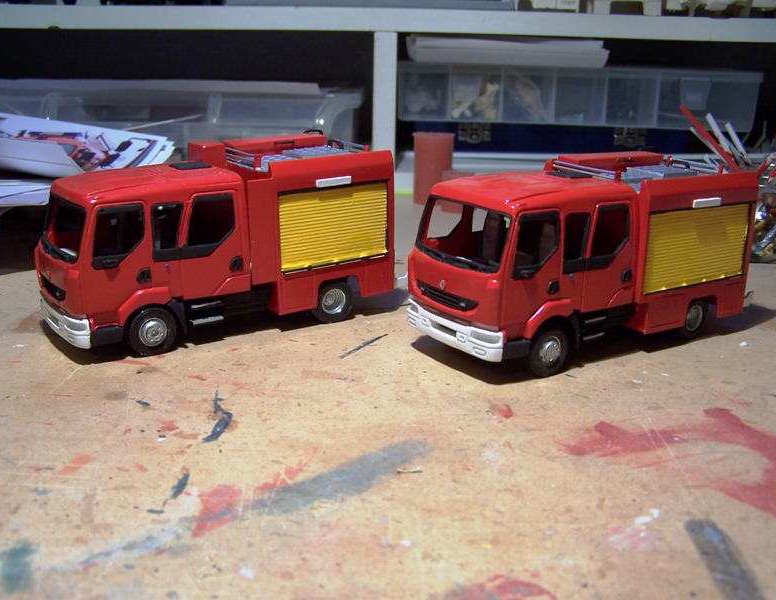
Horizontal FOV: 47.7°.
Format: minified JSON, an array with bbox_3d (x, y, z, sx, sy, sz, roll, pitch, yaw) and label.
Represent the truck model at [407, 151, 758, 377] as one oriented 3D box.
[{"bbox_3d":[0.076,-0.020,0.344,0.135,0.070,0.059,-9,19,-31],"label":"truck model"}]

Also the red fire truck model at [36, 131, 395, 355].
[{"bbox_3d":[-0.068,-0.027,0.355,0.137,0.074,0.059,-10,20,-34],"label":"red fire truck model"}]

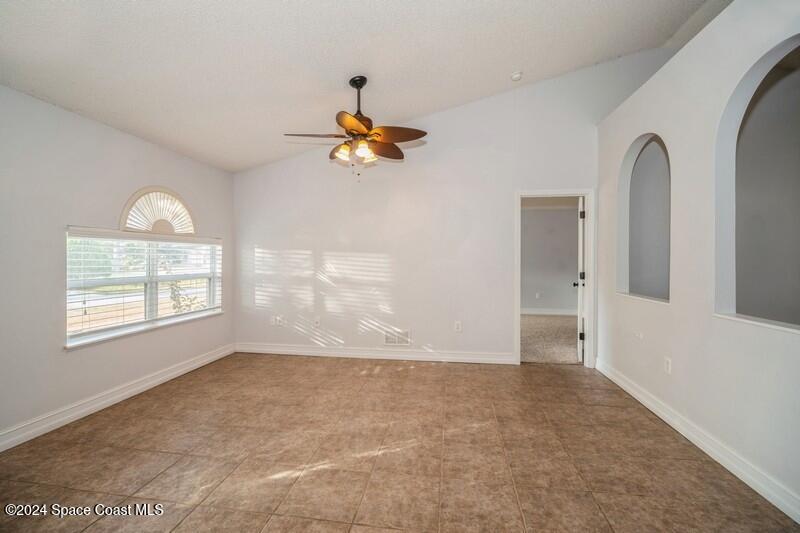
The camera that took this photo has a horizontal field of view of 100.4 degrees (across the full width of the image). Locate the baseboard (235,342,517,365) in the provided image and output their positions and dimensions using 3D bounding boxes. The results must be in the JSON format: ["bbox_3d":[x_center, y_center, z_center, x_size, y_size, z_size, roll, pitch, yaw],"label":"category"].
[{"bbox_3d":[-0.449,1.141,4.405,3.795,0.140,0.020,0,1,9],"label":"baseboard"}]

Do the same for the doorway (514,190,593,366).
[{"bbox_3d":[1.857,0.148,4.050,0.875,2.113,0.150,0,1,9],"label":"doorway"}]

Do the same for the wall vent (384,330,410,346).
[{"bbox_3d":[-0.036,0.934,4.329,0.330,0.185,0.020,0,1,9],"label":"wall vent"}]

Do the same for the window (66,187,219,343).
[{"bbox_3d":[-2.560,-0.101,3.549,0.140,1.490,1.810,0,1,9],"label":"window"}]

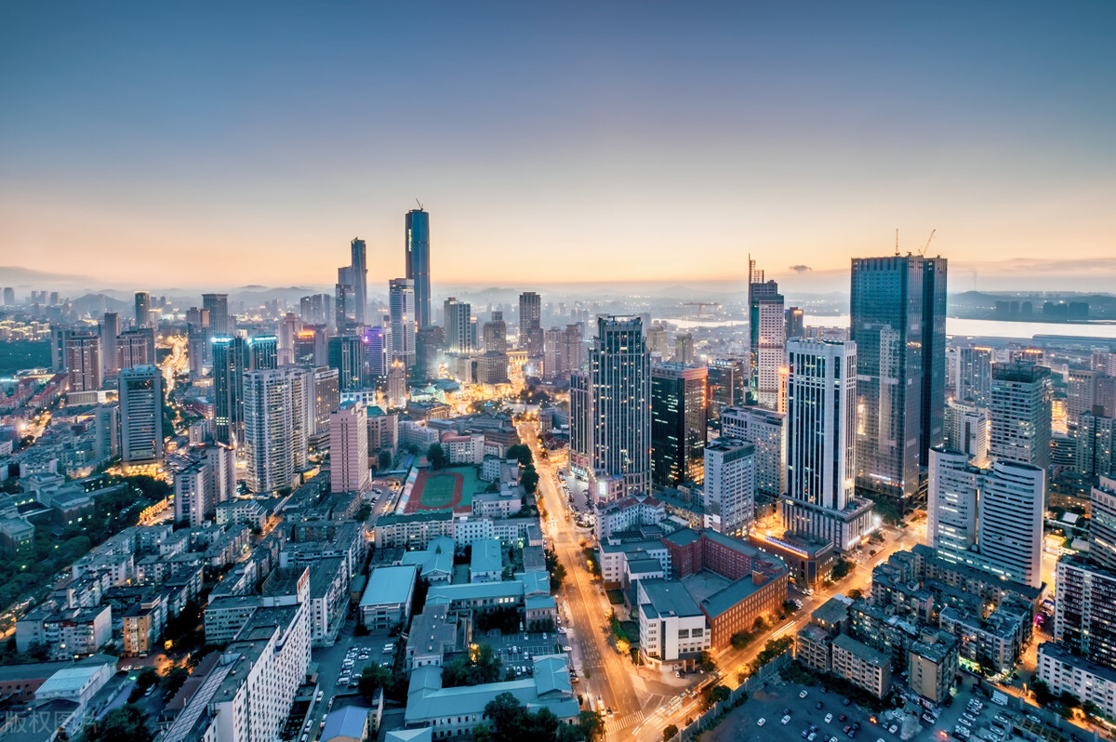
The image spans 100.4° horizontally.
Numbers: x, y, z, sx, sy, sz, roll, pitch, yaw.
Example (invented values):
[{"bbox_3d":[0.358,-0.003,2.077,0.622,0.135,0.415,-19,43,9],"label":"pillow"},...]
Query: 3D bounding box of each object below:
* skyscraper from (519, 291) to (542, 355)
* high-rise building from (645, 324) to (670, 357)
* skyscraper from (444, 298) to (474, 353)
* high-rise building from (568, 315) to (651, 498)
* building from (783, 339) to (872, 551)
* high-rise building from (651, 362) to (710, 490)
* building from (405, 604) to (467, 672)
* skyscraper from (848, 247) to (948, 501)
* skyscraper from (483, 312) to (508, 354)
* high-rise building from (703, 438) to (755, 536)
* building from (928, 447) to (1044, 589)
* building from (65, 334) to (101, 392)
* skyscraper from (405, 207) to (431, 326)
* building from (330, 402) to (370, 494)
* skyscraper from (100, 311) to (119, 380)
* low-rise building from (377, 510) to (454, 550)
[{"bbox_3d":[-59.885,-86.605,1004.509,43.000,171.000,40.000,-1,7,-8],"label":"skyscraper"},{"bbox_3d":[219.160,-46.730,1016.140,33.000,101.000,26.000,-4,8,-34],"label":"high-rise building"},{"bbox_3d":[-254.090,-111.240,1170.000,46.000,145.000,48.000,3,7,27],"label":"skyscraper"},{"bbox_3d":[45.560,27.140,427.530,70.000,158.000,48.000,0,7,3],"label":"high-rise building"},{"bbox_3d":[198.501,47.438,339.360,43.000,139.000,44.000,-5,8,-38],"label":"building"},{"bbox_3d":[117.170,46.260,450.830,37.000,112.000,40.000,-4,8,-34],"label":"high-rise building"},{"bbox_3d":[-60.000,133.500,231.000,26.000,11.000,34.000,-1,6,-8],"label":"building"},{"bbox_3d":[313.110,-0.120,426.070,58.000,213.000,47.000,-4,8,-34],"label":"skyscraper"},{"bbox_3d":[-127.840,-54.453,931.720,41.000,133.000,38.000,-1,7,-10],"label":"skyscraper"},{"bbox_3d":[124.900,86.600,336.800,38.000,66.000,14.500,-4,7,-36],"label":"high-rise building"},{"bbox_3d":[268.790,90.680,293.290,16.000,78.000,49.000,-6,9,-40],"label":"building"},{"bbox_3d":[-761.050,-2.240,747.000,37.000,106.000,25.000,-5,8,-35],"label":"building"},{"bbox_3d":[-328.500,-197.981,1103.950,47.000,356.000,47.000,-5,8,-38],"label":"skyscraper"},{"bbox_3d":[-178.580,69.290,399.620,23.500,84.000,30.000,-1,7,-9],"label":"building"},{"bbox_3d":[-908.870,-52.020,945.000,20.000,128.000,20.000,-3,7,-26],"label":"skyscraper"},{"bbox_3d":[-100.090,113.560,328.390,52.500,21.500,12.000,-1,7,-9],"label":"low-rise building"}]

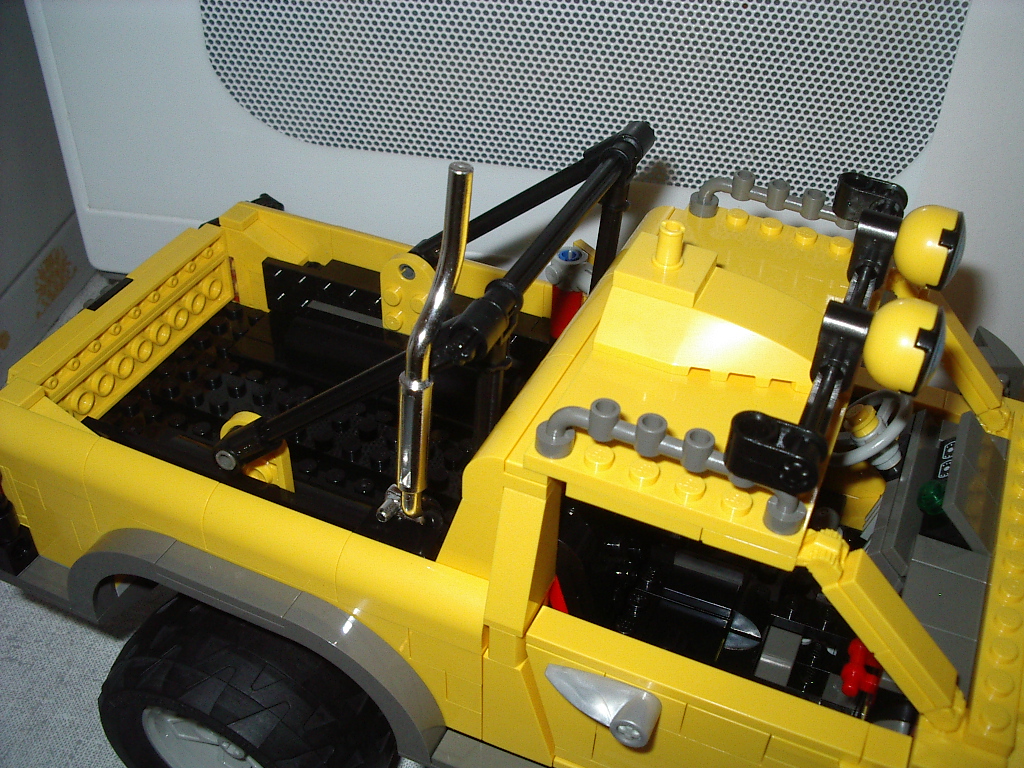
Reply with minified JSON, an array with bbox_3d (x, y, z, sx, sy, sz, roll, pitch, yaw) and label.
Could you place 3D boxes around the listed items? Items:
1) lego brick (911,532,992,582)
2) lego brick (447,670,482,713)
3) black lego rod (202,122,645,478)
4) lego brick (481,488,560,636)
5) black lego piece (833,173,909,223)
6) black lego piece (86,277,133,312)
[{"bbox_3d":[0.088,0.037,0.225,0.016,0.003,0.008,17,42,17],"label":"lego brick"},{"bbox_3d":[-0.008,0.061,0.233,0.008,0.010,0.008,17,42,17],"label":"lego brick"},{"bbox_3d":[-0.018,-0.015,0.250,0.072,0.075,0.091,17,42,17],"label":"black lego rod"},{"bbox_3d":[0.002,0.031,0.208,0.008,0.029,0.016,17,42,17],"label":"lego brick"},{"bbox_3d":[0.076,-0.039,0.238,0.016,0.008,0.008,17,42,17],"label":"black lego piece"},{"bbox_3d":[-0.104,-0.021,0.295,0.003,0.007,0.016,17,42,17],"label":"black lego piece"}]

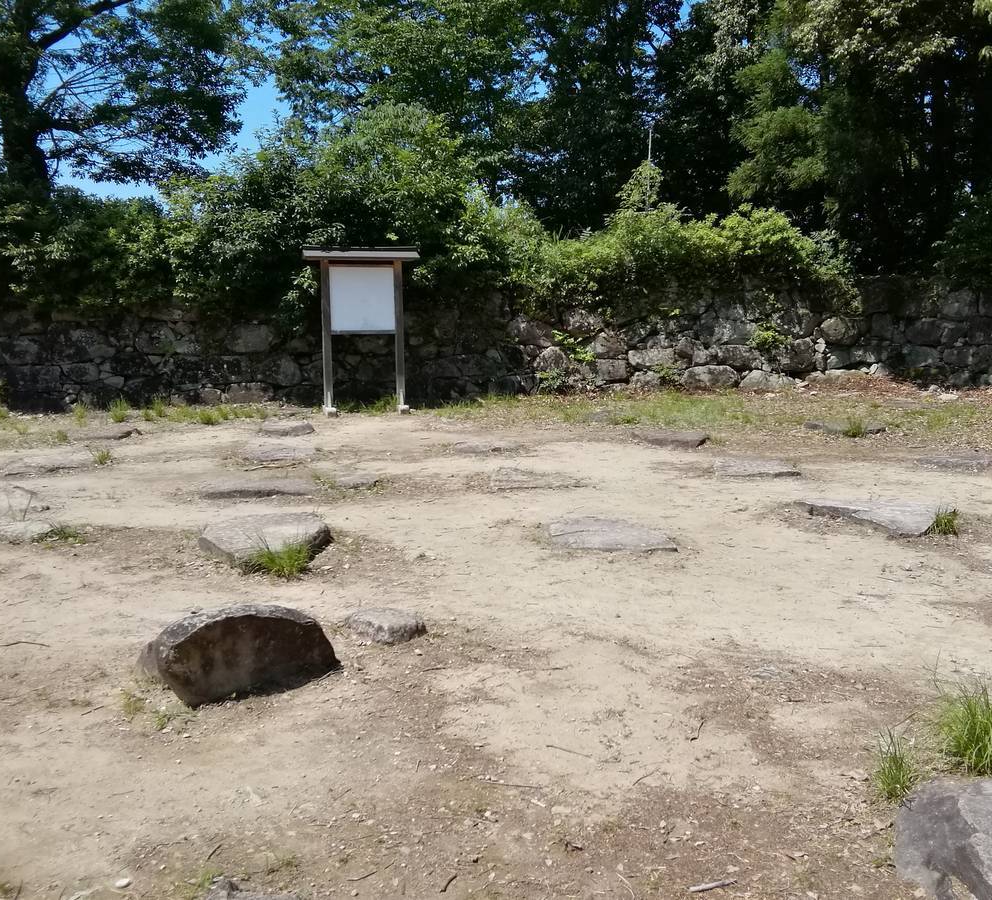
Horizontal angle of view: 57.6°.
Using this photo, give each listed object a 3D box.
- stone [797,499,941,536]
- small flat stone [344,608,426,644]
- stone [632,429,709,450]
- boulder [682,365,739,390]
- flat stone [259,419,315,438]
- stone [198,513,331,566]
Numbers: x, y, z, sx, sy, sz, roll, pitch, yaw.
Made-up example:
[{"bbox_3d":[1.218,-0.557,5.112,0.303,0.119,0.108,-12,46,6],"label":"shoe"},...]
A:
[{"bbox_3d":[2.742,0.467,6.129,0.950,0.120,1.020,-2,8,-15],"label":"stone"},{"bbox_3d":[-0.477,0.778,4.051,0.340,0.075,0.310,-1,8,-5],"label":"small flat stone"},{"bbox_3d":[2.020,-0.124,10.136,0.800,0.140,0.760,-1,8,-5],"label":"stone"},{"bbox_3d":[4.165,-1.421,17.376,1.060,0.500,0.600,-2,8,-15],"label":"boulder"},{"bbox_3d":[-2.601,-0.285,11.373,0.660,0.140,0.850,-1,8,-8],"label":"flat stone"},{"bbox_3d":[-1.448,0.542,5.633,0.780,0.120,0.980,-1,8,-8],"label":"stone"}]

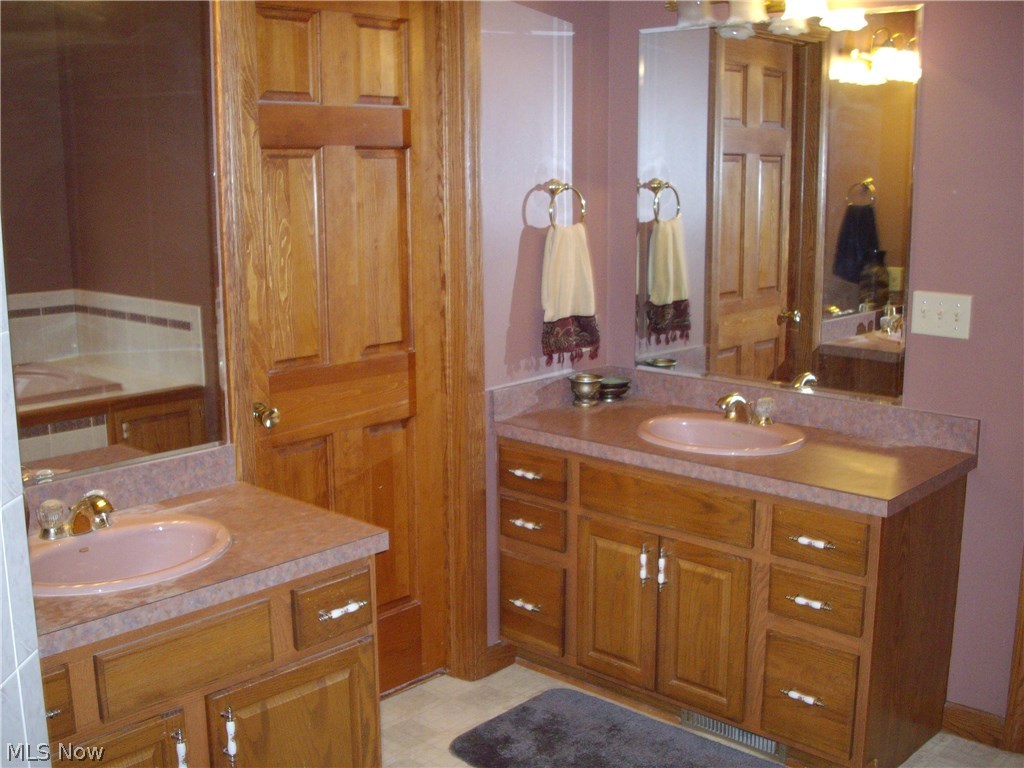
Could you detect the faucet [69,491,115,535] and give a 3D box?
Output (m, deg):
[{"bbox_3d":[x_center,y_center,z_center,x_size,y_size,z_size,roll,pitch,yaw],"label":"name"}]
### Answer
[{"bbox_3d":[-0.869,0.270,2.236,0.148,0.101,0.042,10,14,41],"label":"faucet"}]

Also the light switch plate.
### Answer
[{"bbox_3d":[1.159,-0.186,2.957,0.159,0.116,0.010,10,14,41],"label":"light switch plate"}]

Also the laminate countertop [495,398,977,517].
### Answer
[{"bbox_3d":[0.601,0.171,3.158,1.253,0.041,0.570,10,14,41],"label":"laminate countertop"}]

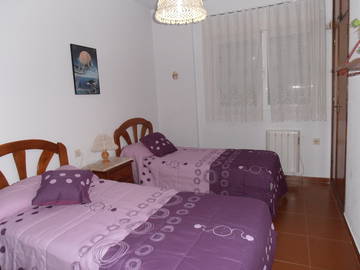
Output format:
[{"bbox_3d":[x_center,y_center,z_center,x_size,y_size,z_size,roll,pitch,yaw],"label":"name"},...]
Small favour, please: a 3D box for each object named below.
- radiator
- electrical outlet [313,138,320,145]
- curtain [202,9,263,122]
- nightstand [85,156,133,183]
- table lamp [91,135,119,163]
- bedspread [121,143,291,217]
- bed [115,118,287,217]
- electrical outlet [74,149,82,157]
[{"bbox_3d":[1.319,0.229,3.192,0.395,0.565,0.100,0,8,25],"label":"radiator"},{"bbox_3d":[1.687,0.092,3.079,0.085,0.080,0.020,0,8,25],"label":"electrical outlet"},{"bbox_3d":[0.705,-0.889,3.325,0.775,1.440,0.080,0,8,25],"label":"curtain"},{"bbox_3d":[-0.741,0.579,2.670,0.325,0.515,0.480,0,8,25],"label":"nightstand"},{"bbox_3d":[-0.779,0.174,2.597,0.270,0.310,0.270,0,8,25],"label":"table lamp"},{"bbox_3d":[0.276,0.392,2.952,1.800,0.575,0.950,0,8,25],"label":"bedspread"},{"bbox_3d":[0.239,0.262,2.960,1.875,0.955,0.950,0,8,25],"label":"bed"},{"bbox_3d":[-0.999,0.184,2.474,0.020,0.083,0.080,0,8,25],"label":"electrical outlet"}]

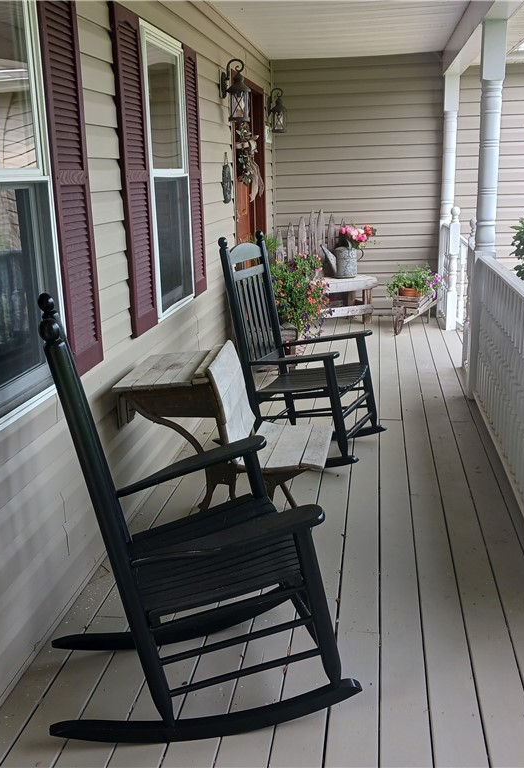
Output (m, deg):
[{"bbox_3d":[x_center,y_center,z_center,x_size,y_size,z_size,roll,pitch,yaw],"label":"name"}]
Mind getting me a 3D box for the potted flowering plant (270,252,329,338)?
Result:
[{"bbox_3d":[0.293,-0.688,6.242,0.448,0.667,0.418,1,15,8],"label":"potted flowering plant"}]

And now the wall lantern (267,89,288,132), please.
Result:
[{"bbox_3d":[0.152,-2.578,7.554,0.189,0.393,0.169,1,15,8],"label":"wall lantern"}]

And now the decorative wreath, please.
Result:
[{"bbox_3d":[-0.106,-1.809,6.557,0.159,0.587,0.398,1,15,8],"label":"decorative wreath"}]

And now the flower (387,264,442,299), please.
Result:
[{"bbox_3d":[1.429,-0.962,7.501,0.518,0.329,0.438,1,15,8],"label":"flower"}]

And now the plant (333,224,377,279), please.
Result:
[{"bbox_3d":[0.900,-1.292,7.796,0.423,0.523,0.348,1,15,8],"label":"plant"}]

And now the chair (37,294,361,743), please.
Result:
[{"bbox_3d":[-0.197,0.349,2.240,0.860,1.197,0.667,-5,16,-13],"label":"chair"}]

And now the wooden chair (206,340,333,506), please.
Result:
[{"bbox_3d":[0.050,0.235,3.487,0.498,0.751,0.518,1,15,8],"label":"wooden chair"}]

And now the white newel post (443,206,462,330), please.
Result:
[{"bbox_3d":[1.768,-1.059,7.369,0.095,1.135,0.095,1,15,8],"label":"white newel post"}]

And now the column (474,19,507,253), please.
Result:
[{"bbox_3d":[1.403,-1.502,4.920,0.126,1.364,0.126,1,15,8],"label":"column"}]

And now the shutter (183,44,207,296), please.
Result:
[{"bbox_3d":[-0.393,-1.230,4.710,0.035,1.384,0.329,1,15,8],"label":"shutter"}]

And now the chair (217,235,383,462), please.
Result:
[{"bbox_3d":[0.200,-0.176,4.160,0.824,1.187,0.653,5,17,24],"label":"chair"}]

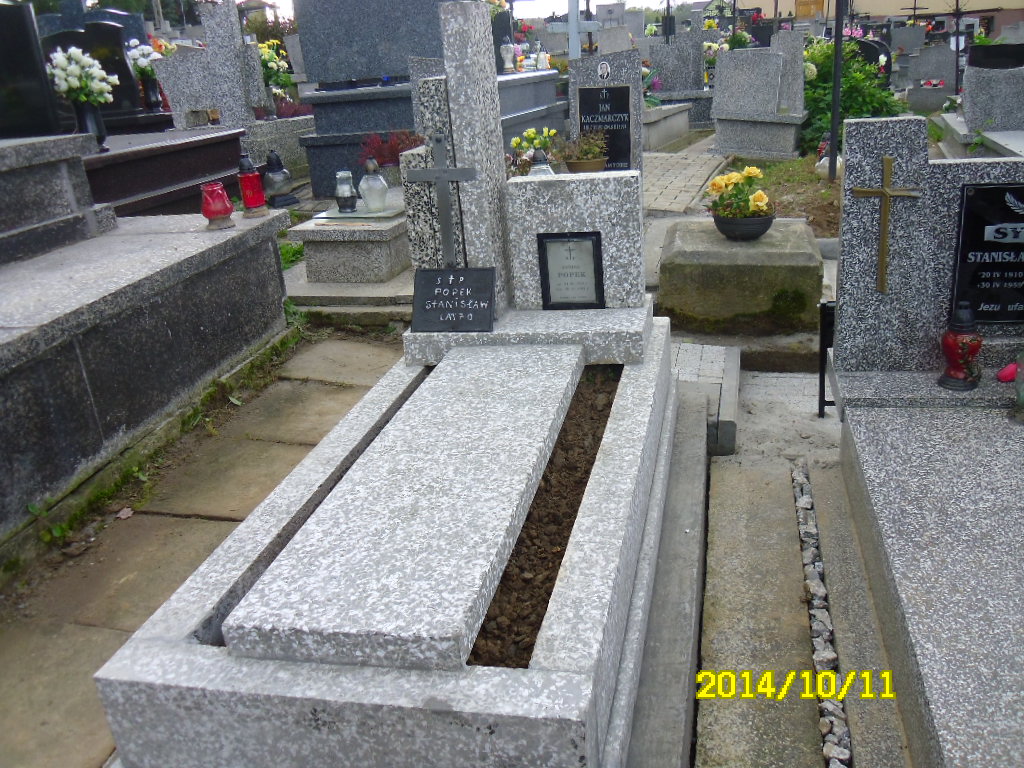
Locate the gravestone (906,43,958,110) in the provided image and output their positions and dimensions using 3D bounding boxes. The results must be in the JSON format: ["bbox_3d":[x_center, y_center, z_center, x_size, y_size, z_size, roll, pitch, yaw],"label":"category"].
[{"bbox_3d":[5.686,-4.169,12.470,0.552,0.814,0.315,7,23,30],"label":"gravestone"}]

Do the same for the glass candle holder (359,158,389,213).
[{"bbox_3d":[-0.752,-1.069,4.932,0.158,0.282,0.158,-8,20,-7],"label":"glass candle holder"}]

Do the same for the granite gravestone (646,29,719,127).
[{"bbox_3d":[1.764,-3.090,9.377,0.740,0.950,0.380,3,22,20],"label":"granite gravestone"}]

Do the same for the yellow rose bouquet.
[{"bbox_3d":[1.108,-0.926,4.464,0.330,0.225,0.280,1,22,15],"label":"yellow rose bouquet"}]

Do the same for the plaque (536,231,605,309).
[{"bbox_3d":[0.205,-0.386,3.168,0.219,0.268,0.025,0,21,13],"label":"plaque"}]

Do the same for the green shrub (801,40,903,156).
[{"bbox_3d":[2.949,-2.523,7.941,0.920,0.820,0.820,3,22,20],"label":"green shrub"}]

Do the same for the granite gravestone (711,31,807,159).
[{"bbox_3d":[2.154,-2.541,8.047,0.800,0.990,0.460,3,22,20],"label":"granite gravestone"}]

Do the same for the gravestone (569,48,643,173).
[{"bbox_3d":[0.618,-1.741,5.998,0.460,0.790,0.120,3,22,20],"label":"gravestone"}]

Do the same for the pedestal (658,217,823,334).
[{"bbox_3d":[1.072,-0.508,4.297,0.680,0.369,0.630,1,21,17],"label":"pedestal"}]

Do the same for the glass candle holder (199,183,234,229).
[{"bbox_3d":[-1.298,-0.795,4.064,0.136,0.191,0.136,-11,21,-16],"label":"glass candle holder"}]

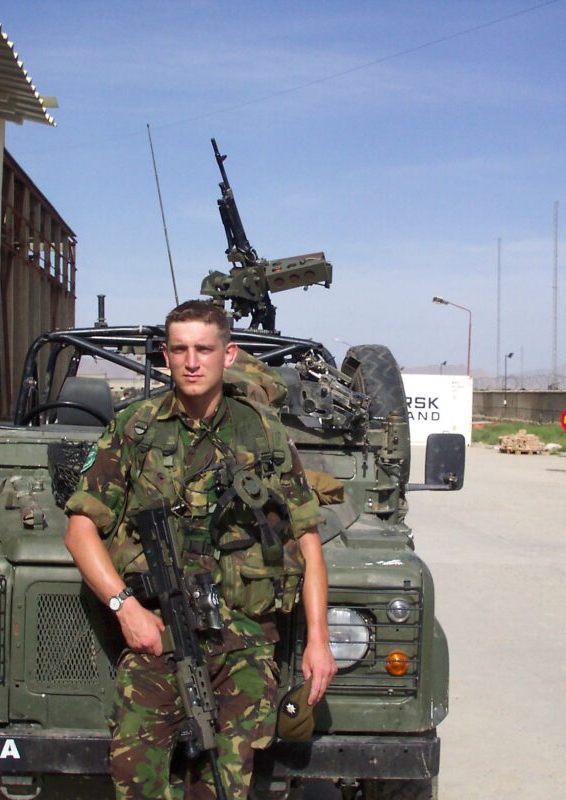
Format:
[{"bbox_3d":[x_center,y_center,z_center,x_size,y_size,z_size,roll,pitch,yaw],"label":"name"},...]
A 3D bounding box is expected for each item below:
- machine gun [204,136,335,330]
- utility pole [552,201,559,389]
[{"bbox_3d":[-0.085,-0.855,5.950,0.660,1.000,0.750,1,0,20],"label":"machine gun"},{"bbox_3d":[19.850,-6.800,85.000,0.360,15.300,0.360,0,0,0],"label":"utility pole"}]

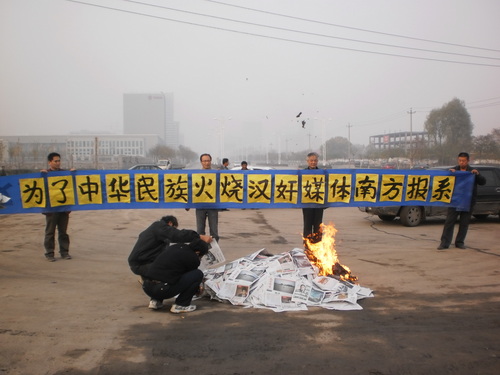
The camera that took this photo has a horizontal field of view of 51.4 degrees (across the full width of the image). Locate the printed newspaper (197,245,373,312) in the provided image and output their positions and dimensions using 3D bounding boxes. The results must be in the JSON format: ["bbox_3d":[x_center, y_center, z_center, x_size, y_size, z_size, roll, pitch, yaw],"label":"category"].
[{"bbox_3d":[0.410,1.036,6.253,2.000,0.450,1.600,0,3,0],"label":"printed newspaper"}]

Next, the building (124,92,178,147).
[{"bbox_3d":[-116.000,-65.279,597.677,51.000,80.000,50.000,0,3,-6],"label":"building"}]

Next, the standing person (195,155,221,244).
[{"bbox_3d":[-0.732,0.288,8.872,0.540,1.710,0.380,0,3,-6],"label":"standing person"}]

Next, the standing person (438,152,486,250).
[{"bbox_3d":[3.821,0.251,9.371,0.720,1.740,0.450,0,3,9],"label":"standing person"}]

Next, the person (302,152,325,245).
[{"bbox_3d":[1.081,0.278,8.871,0.540,1.730,0.380,0,3,-3],"label":"person"}]

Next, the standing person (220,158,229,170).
[{"bbox_3d":[-0.817,-0.077,17.014,0.320,1.710,0.500,0,3,6],"label":"standing person"}]

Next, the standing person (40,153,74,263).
[{"bbox_3d":[-3.065,0.308,8.322,0.560,1.720,0.420,-1,3,-11],"label":"standing person"}]

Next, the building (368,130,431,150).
[{"bbox_3d":[74.300,-17.723,253.461,17.000,15.800,36.000,-1,3,-14],"label":"building"}]

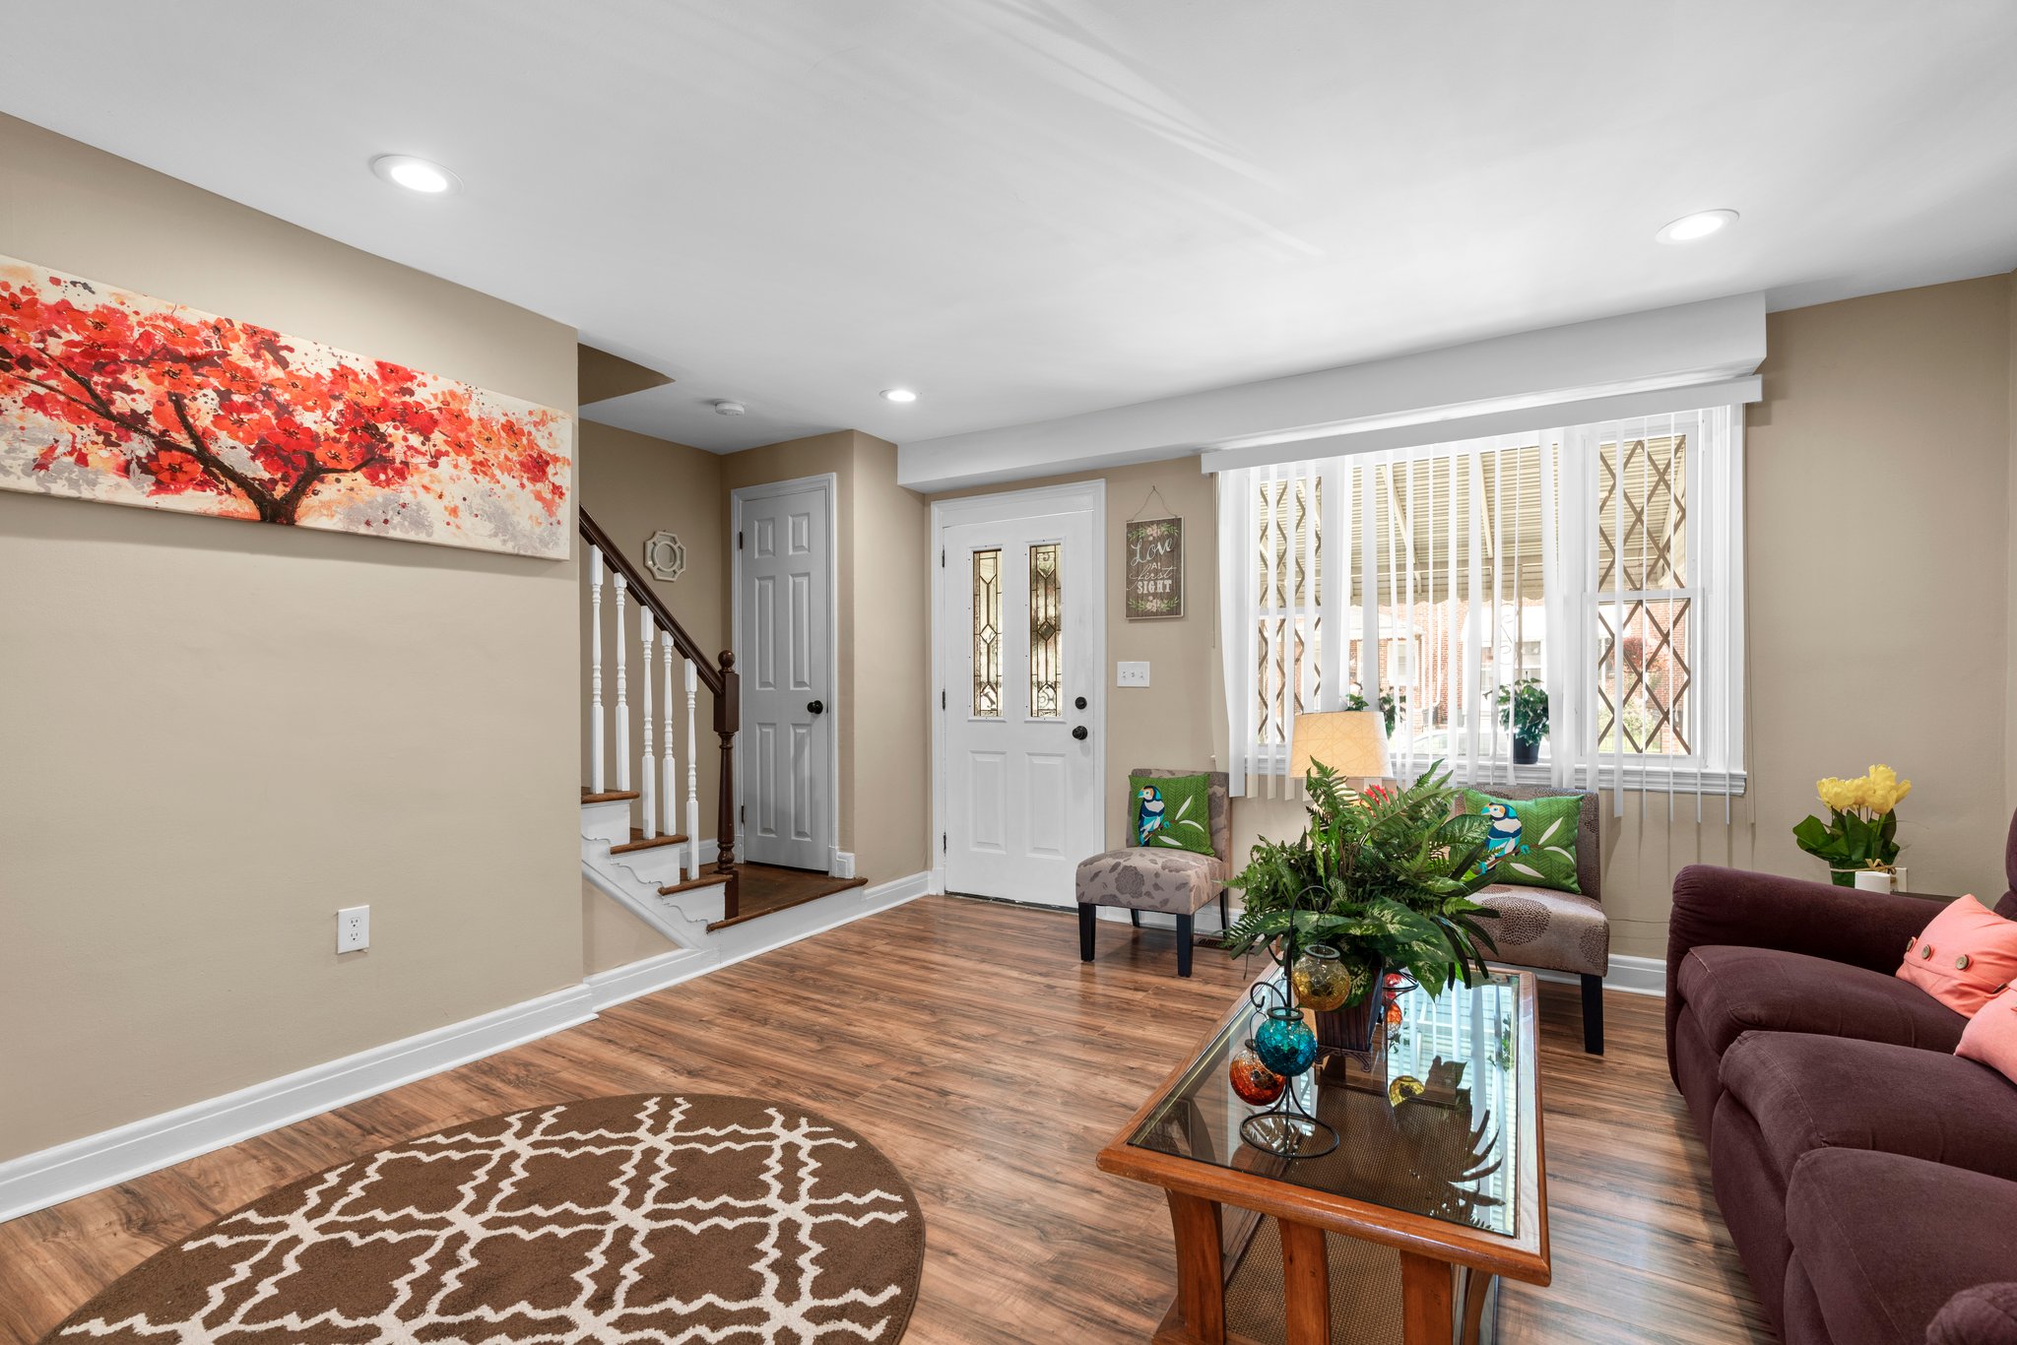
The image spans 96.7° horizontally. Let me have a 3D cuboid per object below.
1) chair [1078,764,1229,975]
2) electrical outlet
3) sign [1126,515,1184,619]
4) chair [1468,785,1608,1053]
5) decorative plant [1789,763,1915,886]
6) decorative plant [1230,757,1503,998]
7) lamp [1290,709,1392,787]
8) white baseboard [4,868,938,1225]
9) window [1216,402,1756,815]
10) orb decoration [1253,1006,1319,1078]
[{"bbox_3d":[0.668,0.838,3.961,0.510,0.770,0.660,-1,-1,31],"label":"chair"},{"bbox_3d":[-1.873,0.737,2.567,0.010,0.126,0.077,-1,-1,31],"label":"electrical outlet"},{"bbox_3d":[0.718,-0.503,4.379,0.285,0.477,0.020,-1,-1,31],"label":"sign"},{"bbox_3d":[1.832,0.822,3.205,0.510,0.770,0.670,-1,-1,31],"label":"chair"},{"bbox_3d":[2.702,0.513,2.869,0.280,0.430,0.270,-1,-1,31],"label":"decorative plant"},{"bbox_3d":[0.737,0.414,1.870,0.550,0.450,0.480,-1,-1,31],"label":"decorative plant"},{"bbox_3d":[1.326,0.446,3.566,0.410,0.600,0.410,-1,-1,31],"label":"lamp"},{"bbox_3d":[-1.353,1.158,3.477,0.045,0.130,3.600,-1,-1,30],"label":"white baseboard"},{"bbox_3d":[1.788,-0.215,3.651,1.915,1.512,0.100,-1,-1,31],"label":"window"},{"bbox_3d":[0.454,0.606,1.470,0.103,0.115,0.103,-1,-1,31],"label":"orb decoration"}]

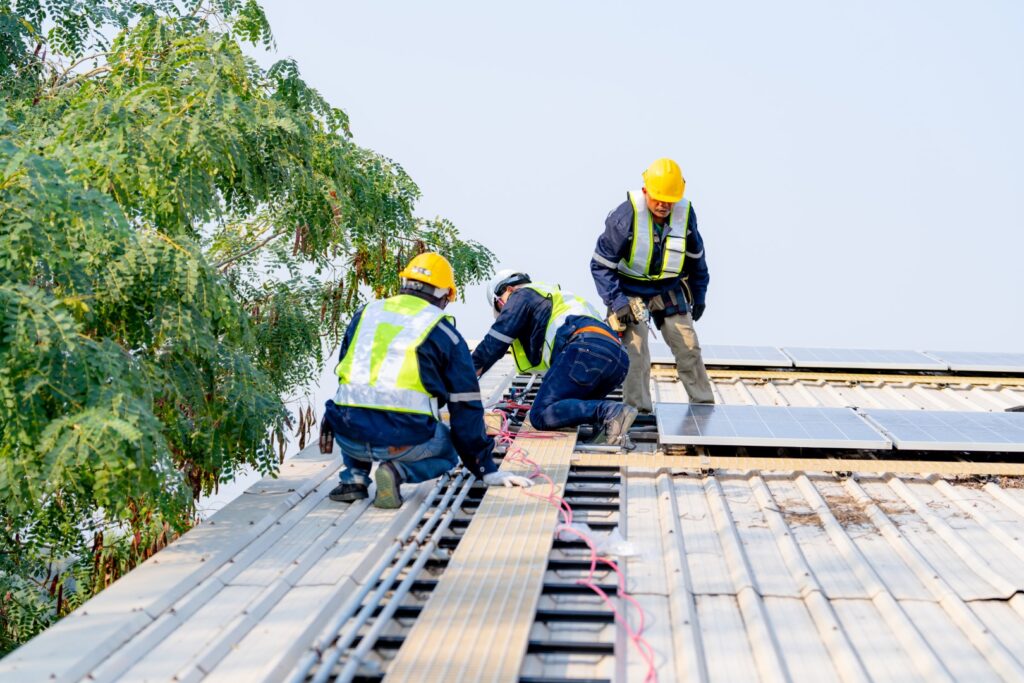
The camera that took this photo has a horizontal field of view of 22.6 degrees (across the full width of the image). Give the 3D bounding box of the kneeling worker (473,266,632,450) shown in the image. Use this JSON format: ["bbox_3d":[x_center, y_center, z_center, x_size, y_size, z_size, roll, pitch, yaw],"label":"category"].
[{"bbox_3d":[0.200,0.077,12.350,0.800,0.830,0.520,-1,-4,38],"label":"kneeling worker"}]

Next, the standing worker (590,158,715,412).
[{"bbox_3d":[0.755,-0.269,13.750,0.640,1.440,0.550,2,-3,-9],"label":"standing worker"}]

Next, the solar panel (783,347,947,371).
[{"bbox_3d":[2.521,0.126,18.595,1.027,0.038,2.018,1,3,3],"label":"solar panel"}]

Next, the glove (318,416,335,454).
[{"bbox_3d":[-0.706,0.350,9.750,0.065,0.165,0.085,2,-3,-5],"label":"glove"}]

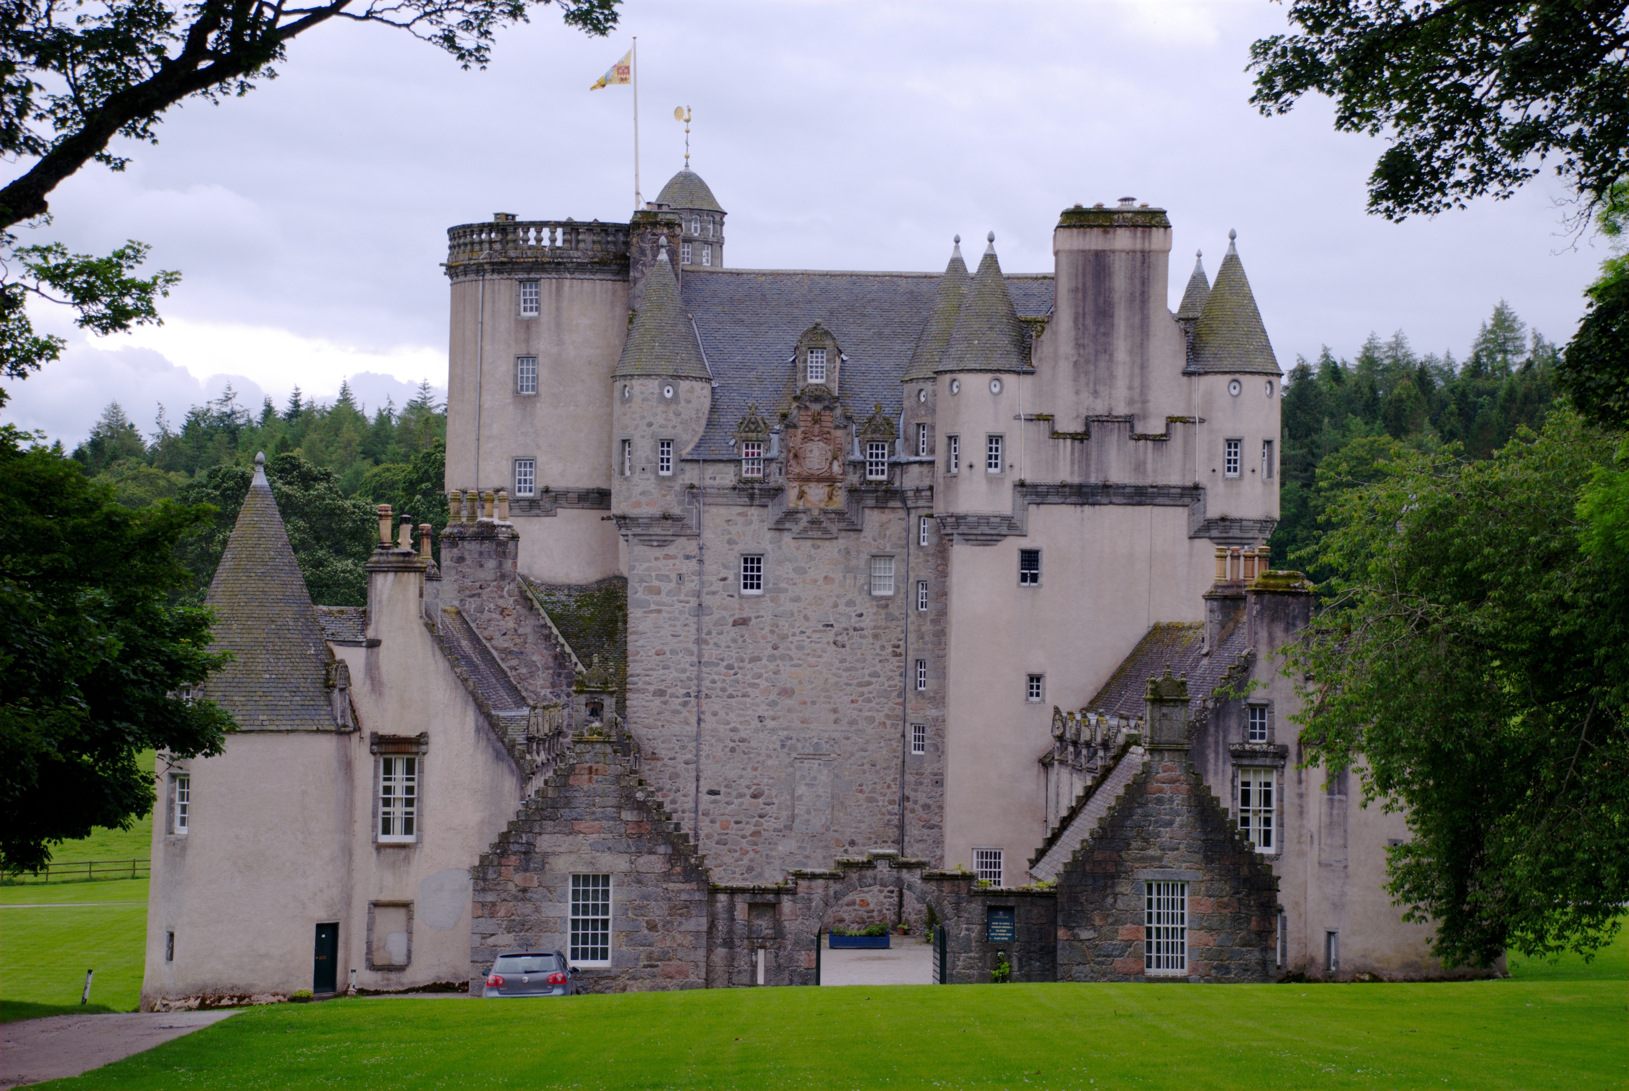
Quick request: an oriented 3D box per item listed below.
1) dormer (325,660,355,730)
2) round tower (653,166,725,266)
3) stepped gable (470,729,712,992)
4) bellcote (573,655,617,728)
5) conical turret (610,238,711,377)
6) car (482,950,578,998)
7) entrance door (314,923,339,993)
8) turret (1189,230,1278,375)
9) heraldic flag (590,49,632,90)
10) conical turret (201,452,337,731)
[{"bbox_3d":[-12.189,3.831,101.500,0.500,1.850,0.920,0,-1,26],"label":"dormer"},{"bbox_3d":[-4.267,-10.961,133.500,2.650,3.700,2.650,1,-1,0],"label":"round tower"},{"bbox_3d":[-5.034,7.117,88.600,5.350,5.800,0.800,1,-2,-3],"label":"stepped gable"},{"bbox_3d":[-5.457,3.731,98.000,1.140,2.100,0.800,1,-1,-4],"label":"bellcote"},{"bbox_3d":[-4.089,-6.361,106.000,2.650,3.800,2.650,1,-2,-3],"label":"conical turret"},{"bbox_3d":[-5.860,9.130,81.600,1.800,1.480,4.200,-1,-2,-1],"label":"car"},{"bbox_3d":[-12.510,10.574,101.000,0.120,1.810,0.860,0,-2,38],"label":"entrance door"},{"bbox_3d":[10.927,-6.343,103.200,2.600,3.800,2.600,1,-2,-3],"label":"turret"},{"bbox_3d":[-6.771,-15.867,131.500,1.420,1.330,0.450,1,-1,-4],"label":"heraldic flag"},{"bbox_3d":[-12.697,1.045,90.000,4.000,6.300,4.000,1,-2,-3],"label":"conical turret"}]

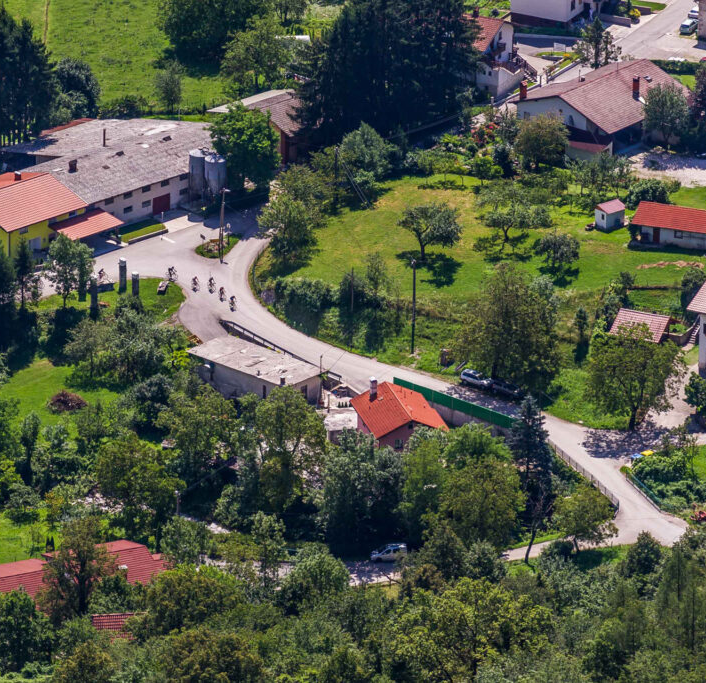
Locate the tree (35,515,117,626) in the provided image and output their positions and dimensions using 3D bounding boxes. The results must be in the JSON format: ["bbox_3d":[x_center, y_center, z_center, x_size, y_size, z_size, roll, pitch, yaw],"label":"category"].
[{"bbox_3d":[-29.566,25.305,605.491,8.341,14.520,8.341,0,23,0],"label":"tree"}]

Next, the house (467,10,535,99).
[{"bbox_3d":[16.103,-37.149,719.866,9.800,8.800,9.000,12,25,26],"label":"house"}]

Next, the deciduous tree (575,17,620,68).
[{"bbox_3d":[32.250,-39.153,748.966,5.804,7.420,5.804,0,23,0],"label":"deciduous tree"}]

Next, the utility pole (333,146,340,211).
[{"bbox_3d":[-2.043,-19.970,702.804,0.600,8.700,0.350,0,23,0],"label":"utility pole"}]

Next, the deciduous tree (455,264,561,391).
[{"bbox_3d":[17.751,-1.729,644.667,11.699,14.100,11.699,1,23,0],"label":"deciduous tree"}]

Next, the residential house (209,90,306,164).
[{"bbox_3d":[-8.944,-28.163,717.565,10.500,5.900,15.500,-18,28,-38],"label":"residential house"}]

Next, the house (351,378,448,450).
[{"bbox_3d":[5.237,9.404,637.696,8.388,7.300,10.884,-6,23,-15],"label":"house"}]

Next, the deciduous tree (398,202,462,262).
[{"bbox_3d":[9.056,-12.946,676.703,7.300,6.600,7.000,0,22,0],"label":"deciduous tree"}]

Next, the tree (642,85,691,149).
[{"bbox_3d":[40.059,-28.523,722.992,6.114,8.440,6.114,0,23,0],"label":"tree"}]

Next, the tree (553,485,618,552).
[{"bbox_3d":[25.335,19.389,617.760,6.756,7.510,6.756,1,23,0],"label":"tree"}]

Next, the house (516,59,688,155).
[{"bbox_3d":[30.493,-29.987,709.861,15.900,6.100,17.000,16,27,35],"label":"house"}]

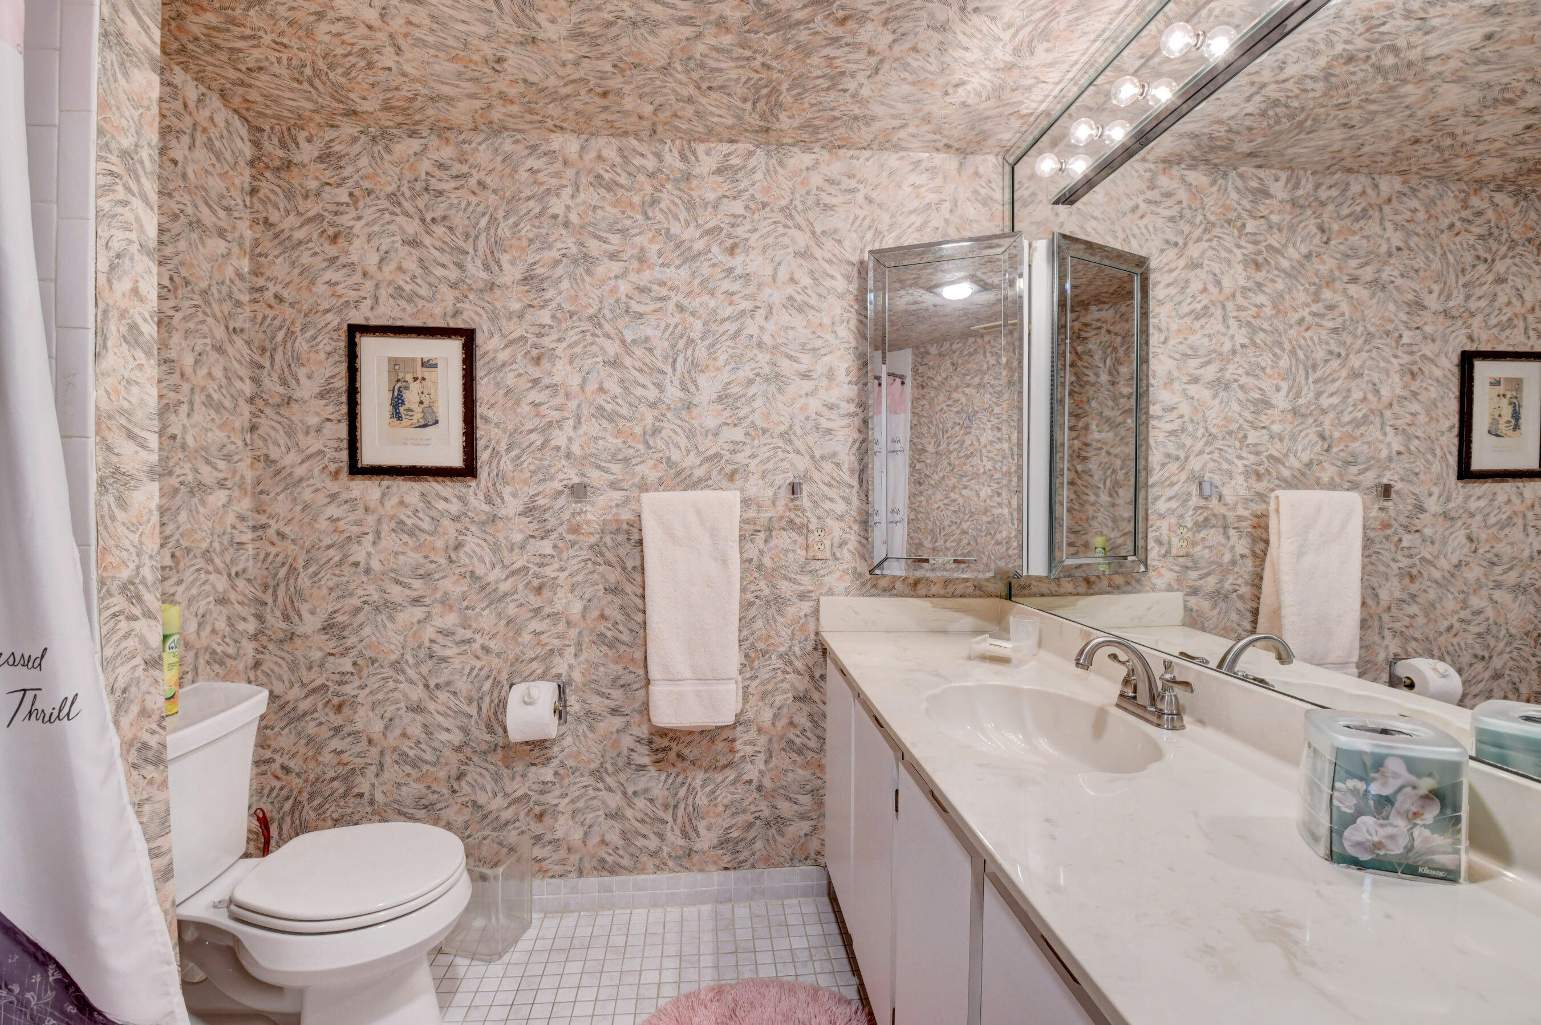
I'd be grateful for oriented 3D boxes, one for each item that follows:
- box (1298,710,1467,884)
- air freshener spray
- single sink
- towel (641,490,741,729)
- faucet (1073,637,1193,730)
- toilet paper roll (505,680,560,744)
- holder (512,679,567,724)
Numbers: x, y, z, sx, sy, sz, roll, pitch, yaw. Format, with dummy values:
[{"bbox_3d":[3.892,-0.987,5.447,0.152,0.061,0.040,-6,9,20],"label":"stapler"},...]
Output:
[{"bbox_3d":[0.673,0.309,0.717,0.113,0.135,0.102,0,1,22],"label":"box"},{"bbox_3d":[-1.305,0.314,1.374,0.053,0.234,0.053,0,1,-18],"label":"air freshener spray"},{"bbox_3d":[0.470,0.438,1.148,0.355,0.140,0.460,0,1,-5],"label":"single sink"},{"bbox_3d":[-0.223,0.276,1.837,0.275,0.673,0.090,0,1,-5],"label":"towel"},{"bbox_3d":[0.630,0.296,1.159,0.170,0.148,0.215,0,1,-5],"label":"faucet"},{"bbox_3d":[-0.672,0.563,1.832,0.116,0.148,0.148,0,1,-5],"label":"toilet paper roll"},{"bbox_3d":[-0.670,0.558,1.838,0.162,0.139,0.075,0,1,-5],"label":"holder"}]

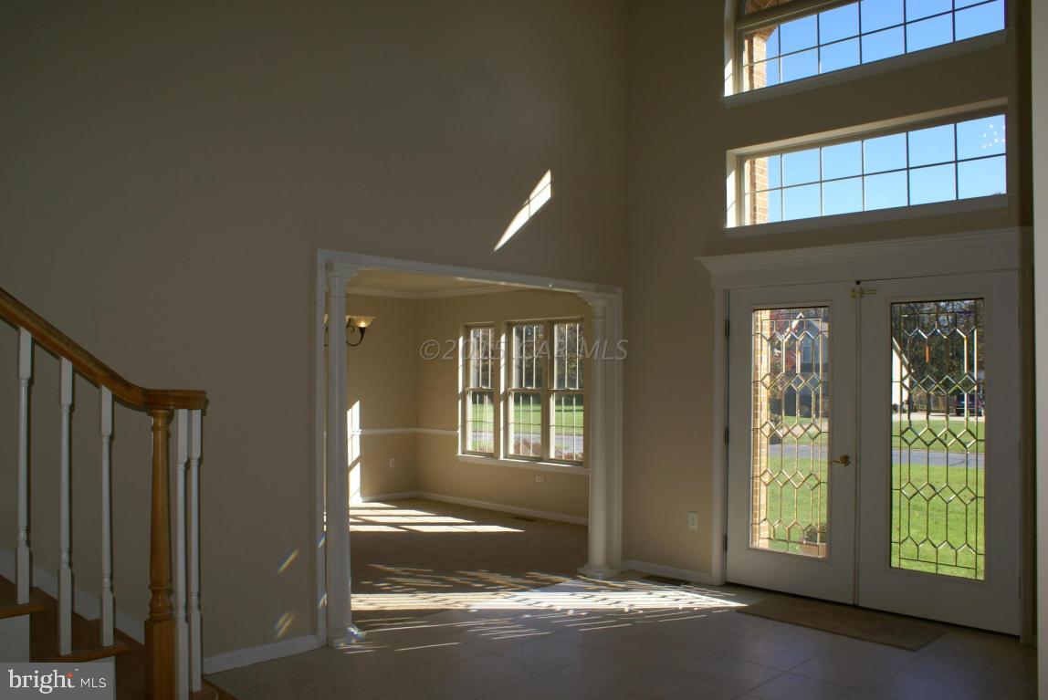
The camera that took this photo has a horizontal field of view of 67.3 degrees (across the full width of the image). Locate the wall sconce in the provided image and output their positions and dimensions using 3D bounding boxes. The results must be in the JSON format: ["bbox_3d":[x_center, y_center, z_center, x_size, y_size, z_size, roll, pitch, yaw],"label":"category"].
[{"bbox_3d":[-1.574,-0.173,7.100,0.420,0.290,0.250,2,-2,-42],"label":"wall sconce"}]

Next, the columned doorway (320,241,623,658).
[{"bbox_3d":[-0.226,0.561,5.110,2.520,2.150,0.220,2,-2,-42],"label":"columned doorway"}]

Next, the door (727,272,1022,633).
[{"bbox_3d":[2.130,0.594,5.015,1.780,2.070,0.080,-1,-2,40],"label":"door"}]

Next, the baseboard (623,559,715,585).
[{"bbox_3d":[1.058,1.615,5.700,0.660,0.080,0.020,-1,-2,40],"label":"baseboard"}]

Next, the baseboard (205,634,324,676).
[{"bbox_3d":[-1.324,1.550,3.986,0.640,0.085,0.020,2,-2,-42],"label":"baseboard"}]

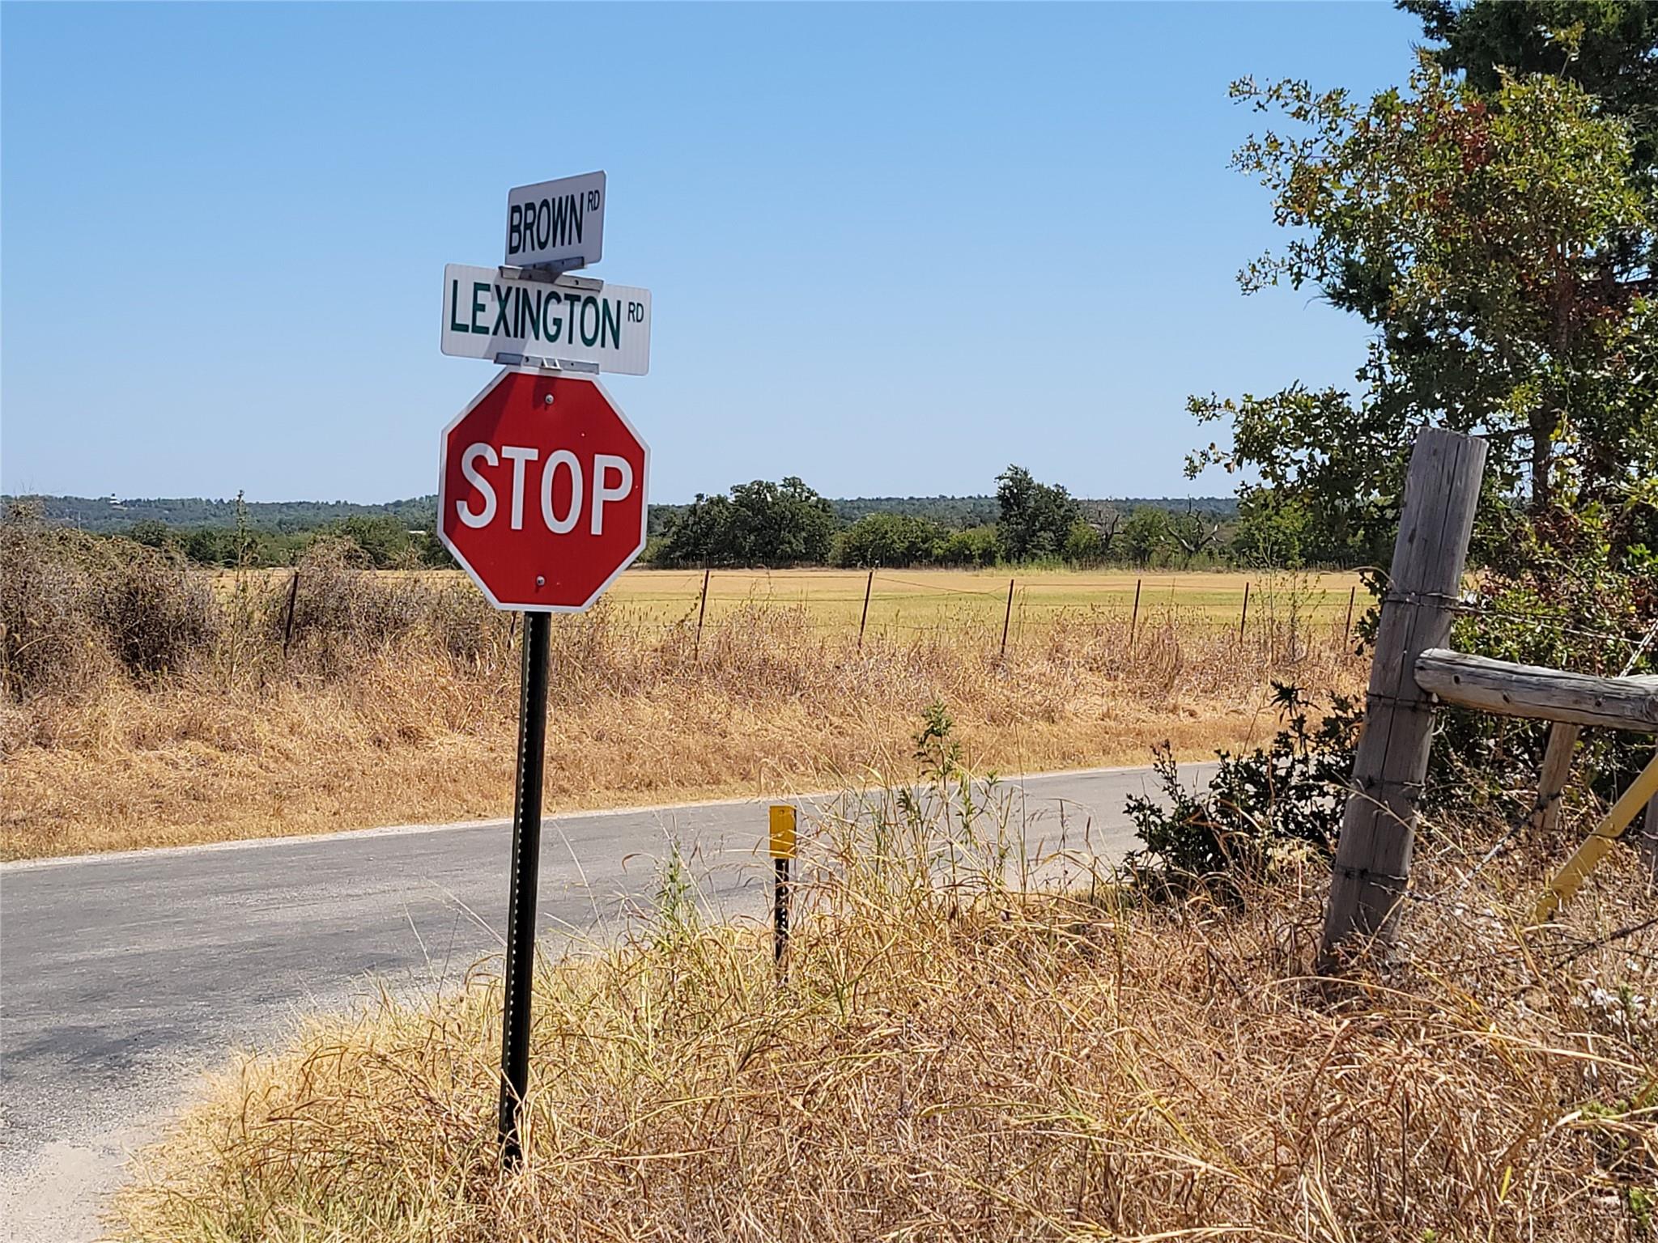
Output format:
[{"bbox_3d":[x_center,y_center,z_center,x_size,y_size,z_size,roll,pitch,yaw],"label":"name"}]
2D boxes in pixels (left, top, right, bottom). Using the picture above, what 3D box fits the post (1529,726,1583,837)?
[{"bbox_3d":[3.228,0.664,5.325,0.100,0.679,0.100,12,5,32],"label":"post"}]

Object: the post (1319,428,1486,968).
[{"bbox_3d":[1.827,0.282,3.804,0.210,1.753,0.210,9,5,26],"label":"post"}]

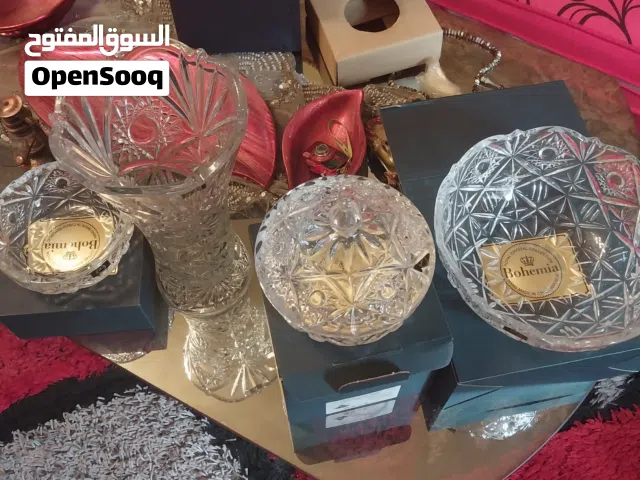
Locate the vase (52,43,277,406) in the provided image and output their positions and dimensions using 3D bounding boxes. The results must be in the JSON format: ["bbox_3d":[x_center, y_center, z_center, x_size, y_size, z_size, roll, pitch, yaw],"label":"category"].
[{"bbox_3d":[-0.144,-0.034,0.522,0.171,0.274,0.171,0,57,-1],"label":"vase"}]

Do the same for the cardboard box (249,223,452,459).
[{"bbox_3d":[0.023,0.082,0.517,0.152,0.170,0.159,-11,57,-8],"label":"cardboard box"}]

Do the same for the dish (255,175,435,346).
[{"bbox_3d":[0.020,0.009,0.389,0.147,0.124,0.147,0,57,-1],"label":"dish"}]

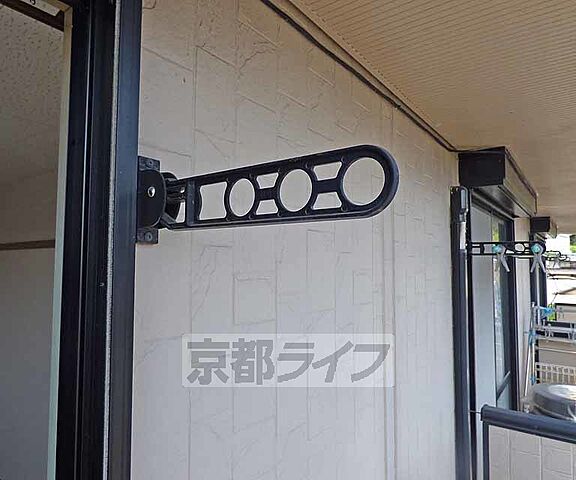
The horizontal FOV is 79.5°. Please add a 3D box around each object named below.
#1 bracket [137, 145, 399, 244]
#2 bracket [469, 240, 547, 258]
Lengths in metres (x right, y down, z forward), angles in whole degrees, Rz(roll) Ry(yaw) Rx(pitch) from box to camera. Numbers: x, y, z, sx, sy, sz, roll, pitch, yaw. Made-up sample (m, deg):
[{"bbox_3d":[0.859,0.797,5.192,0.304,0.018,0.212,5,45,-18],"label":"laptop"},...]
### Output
[{"bbox_3d":[-0.064,-0.061,0.488,0.451,0.150,0.040,-2,-3,37],"label":"bracket"},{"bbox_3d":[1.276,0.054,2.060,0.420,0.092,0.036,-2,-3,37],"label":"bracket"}]

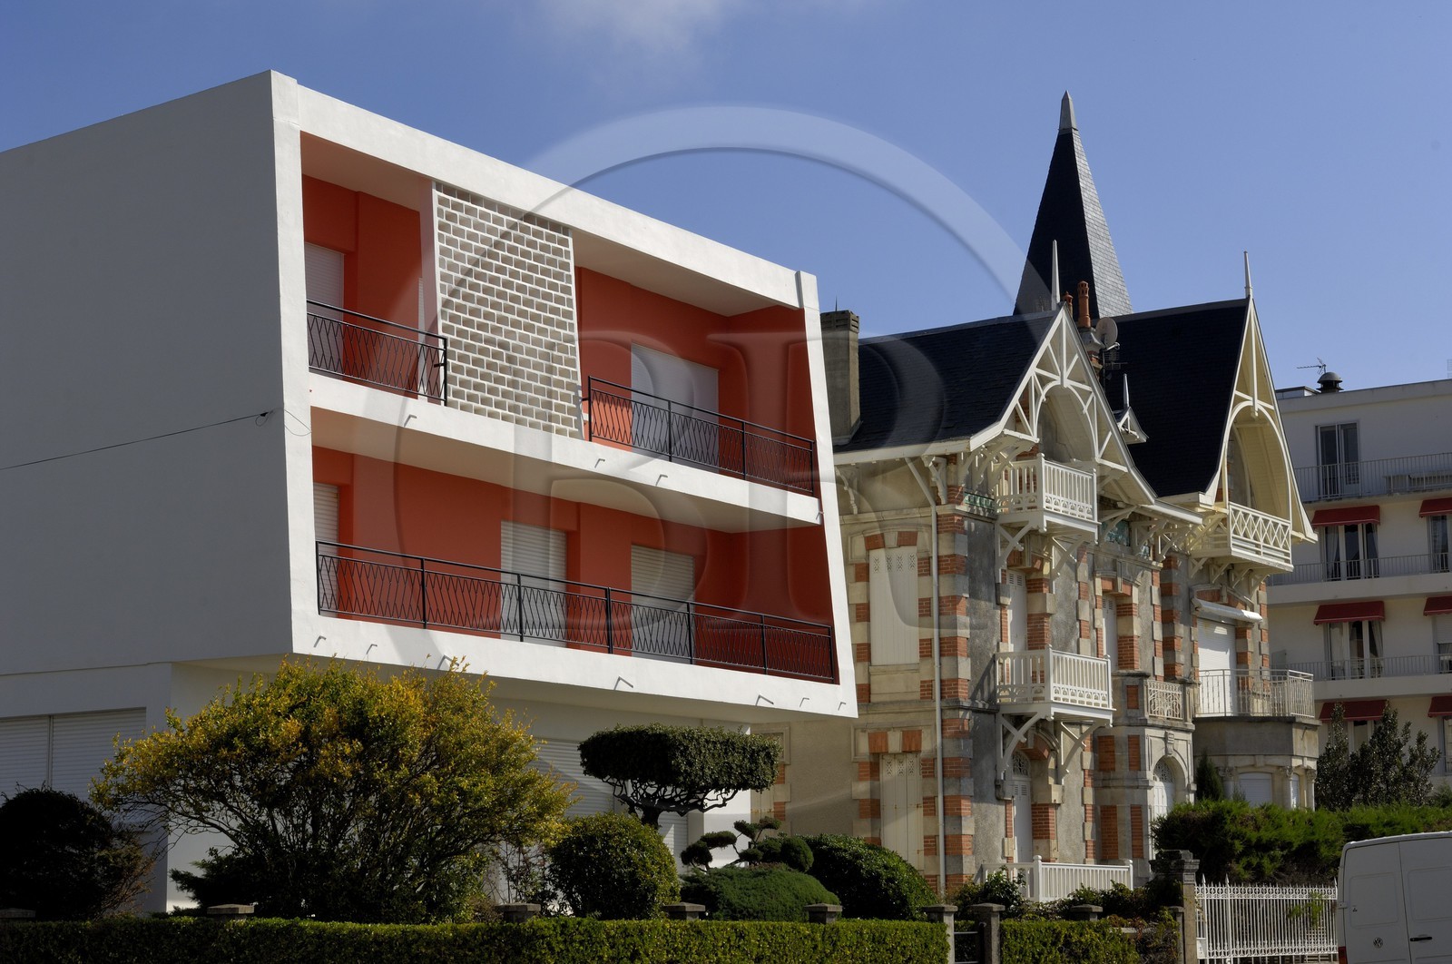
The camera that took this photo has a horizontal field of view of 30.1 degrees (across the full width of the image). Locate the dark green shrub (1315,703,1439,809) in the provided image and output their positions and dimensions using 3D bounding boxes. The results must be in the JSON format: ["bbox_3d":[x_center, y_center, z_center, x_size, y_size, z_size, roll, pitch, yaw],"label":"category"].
[{"bbox_3d":[14.619,7.466,60.603,2.700,5.020,3.030,-6,-11,32],"label":"dark green shrub"}]

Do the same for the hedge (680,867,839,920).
[{"bbox_3d":[0.385,5.152,32.929,2.030,0.900,2.030,-6,-11,32],"label":"hedge"}]

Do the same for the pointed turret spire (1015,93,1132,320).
[{"bbox_3d":[7.659,-5.834,59.924,2.350,5.800,2.350,-7,-11,32],"label":"pointed turret spire"}]

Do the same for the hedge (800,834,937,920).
[{"bbox_3d":[1.800,5.284,35.192,1.970,1.370,1.970,-6,-11,32],"label":"hedge"}]

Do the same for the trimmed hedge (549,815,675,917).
[{"bbox_3d":[-1.300,4.563,31.081,1.550,1.500,1.550,0,-9,0],"label":"trimmed hedge"}]

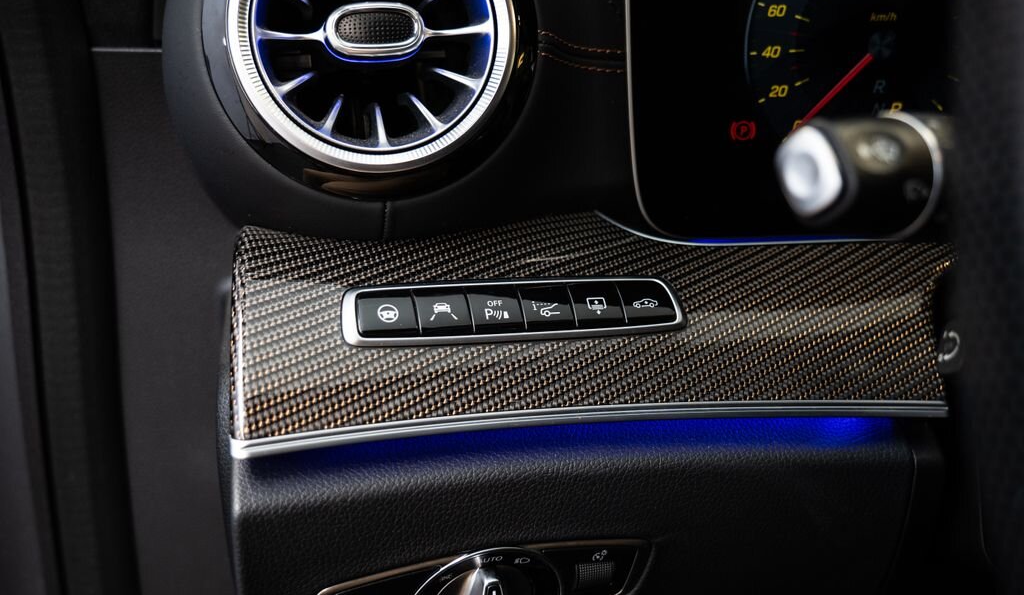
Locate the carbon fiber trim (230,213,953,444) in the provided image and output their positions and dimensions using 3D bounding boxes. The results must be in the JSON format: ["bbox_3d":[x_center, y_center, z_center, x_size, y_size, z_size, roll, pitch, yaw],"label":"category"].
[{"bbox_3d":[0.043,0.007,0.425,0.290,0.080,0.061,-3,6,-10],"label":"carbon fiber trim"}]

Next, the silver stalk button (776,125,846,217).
[{"bbox_3d":[0.085,-0.036,0.318,0.009,0.025,0.020,-5,18,-32],"label":"silver stalk button"}]

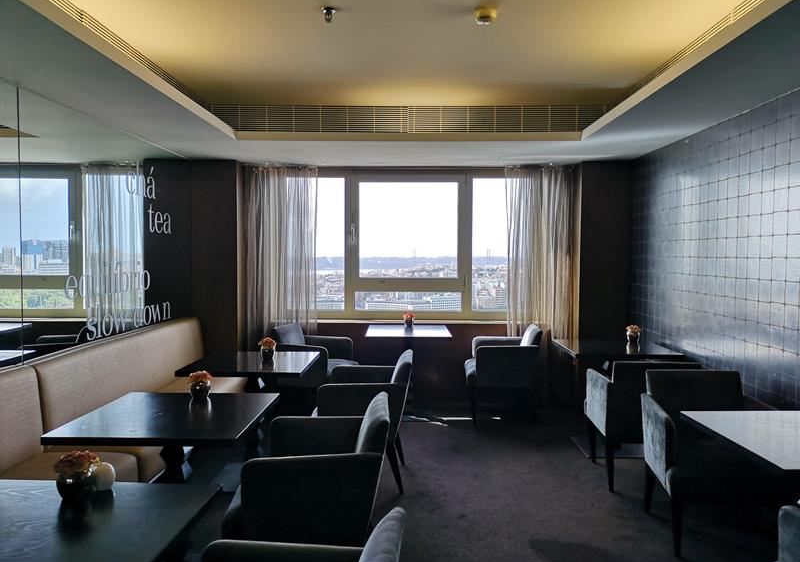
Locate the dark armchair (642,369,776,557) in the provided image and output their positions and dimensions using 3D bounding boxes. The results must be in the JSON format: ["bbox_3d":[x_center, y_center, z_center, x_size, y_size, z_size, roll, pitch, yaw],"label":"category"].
[{"bbox_3d":[1.605,0.908,3.203,0.590,0.785,0.640,0,3,1],"label":"dark armchair"}]

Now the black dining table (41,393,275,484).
[{"bbox_3d":[-0.974,0.943,2.729,0.740,0.740,0.765,0,3,1],"label":"black dining table"}]

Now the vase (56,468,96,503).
[{"bbox_3d":[-0.919,0.569,1.775,0.112,0.094,0.112,0,3,1],"label":"vase"}]

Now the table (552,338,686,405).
[{"bbox_3d":[1.572,0.858,4.606,0.738,0.748,0.747,0,3,1],"label":"table"}]

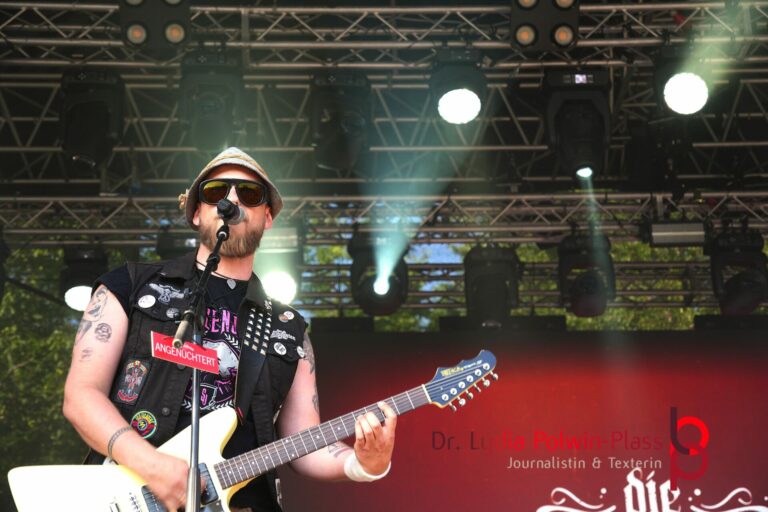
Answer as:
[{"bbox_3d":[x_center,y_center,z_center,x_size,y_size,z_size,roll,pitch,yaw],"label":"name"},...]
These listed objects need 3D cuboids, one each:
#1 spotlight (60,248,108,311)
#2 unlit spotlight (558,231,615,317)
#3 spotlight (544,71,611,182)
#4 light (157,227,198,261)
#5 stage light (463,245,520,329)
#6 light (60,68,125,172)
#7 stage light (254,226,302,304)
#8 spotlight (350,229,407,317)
[{"bbox_3d":[-2.133,0.185,11.564,0.350,0.430,0.320,0,-22,0],"label":"spotlight"},{"bbox_3d":[1.422,0.120,11.332,0.400,0.500,0.380,0,-22,0],"label":"unlit spotlight"},{"bbox_3d":[1.175,-0.790,9.821,0.400,0.610,0.320,0,-22,0],"label":"spotlight"},{"bbox_3d":[-1.382,0.137,11.347,0.400,0.500,0.360,0,-22,0],"label":"light"},{"bbox_3d":[0.770,0.248,11.560,0.400,0.570,0.320,0,-22,0],"label":"stage light"},{"bbox_3d":[-1.768,-0.801,9.835,0.400,0.580,0.320,0,-22,0],"label":"light"},{"bbox_3d":[-0.744,0.182,11.544,0.350,0.440,0.320,0,-22,0],"label":"stage light"},{"bbox_3d":[-0.031,0.120,11.332,0.400,0.500,0.380,0,-22,0],"label":"spotlight"}]

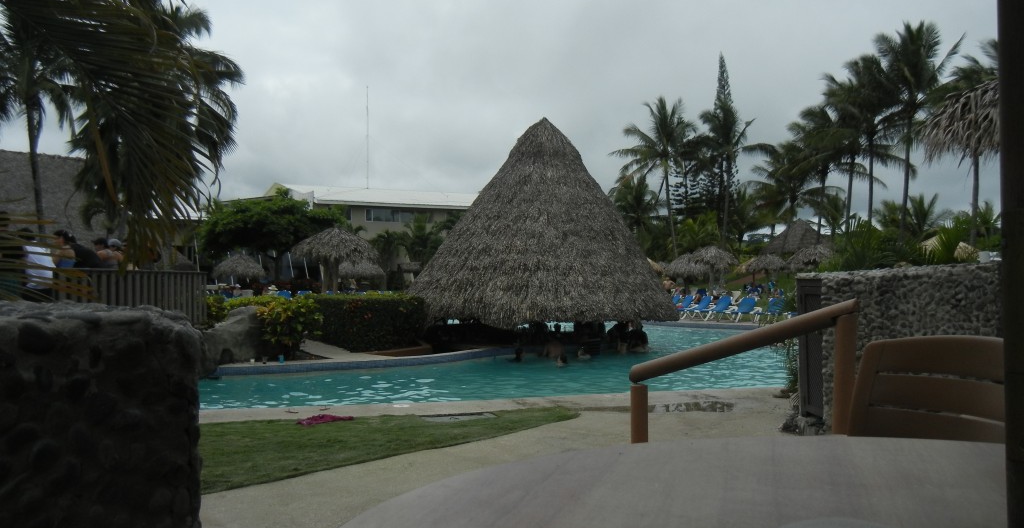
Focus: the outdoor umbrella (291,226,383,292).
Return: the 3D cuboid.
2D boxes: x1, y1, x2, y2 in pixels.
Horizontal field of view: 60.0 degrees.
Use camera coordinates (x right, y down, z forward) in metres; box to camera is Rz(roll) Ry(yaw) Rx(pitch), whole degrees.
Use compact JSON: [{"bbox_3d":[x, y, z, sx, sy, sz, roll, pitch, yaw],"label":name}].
[{"bbox_3d":[-5.735,0.426,29.000,3.006,3.303,3.000,0,0,0],"label":"outdoor umbrella"}]

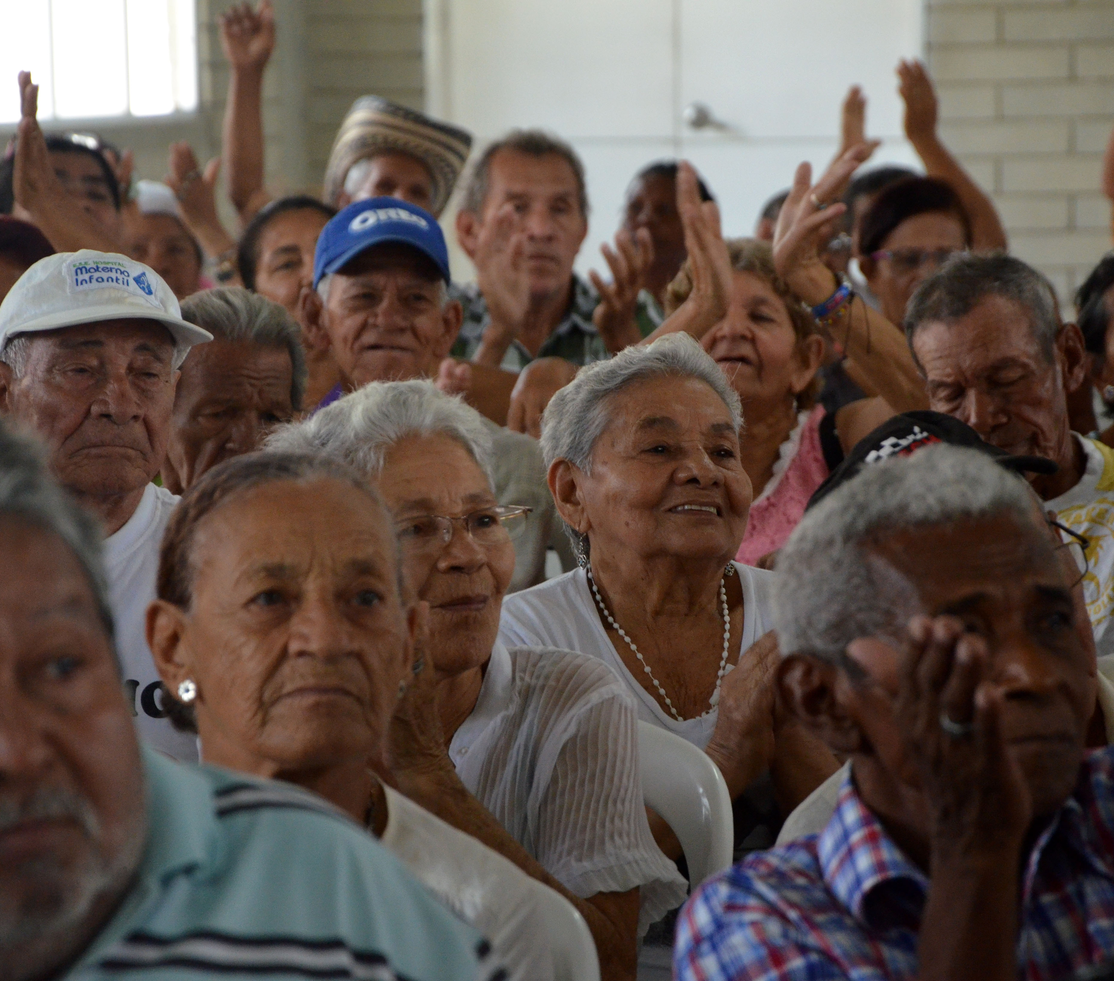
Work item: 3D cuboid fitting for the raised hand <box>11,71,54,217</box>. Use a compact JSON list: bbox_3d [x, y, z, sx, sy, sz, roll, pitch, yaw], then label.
[{"bbox_3d":[-0.668,-0.441,8.200,0.055,0.185,0.090,-6,4,-17],"label":"raised hand"}]

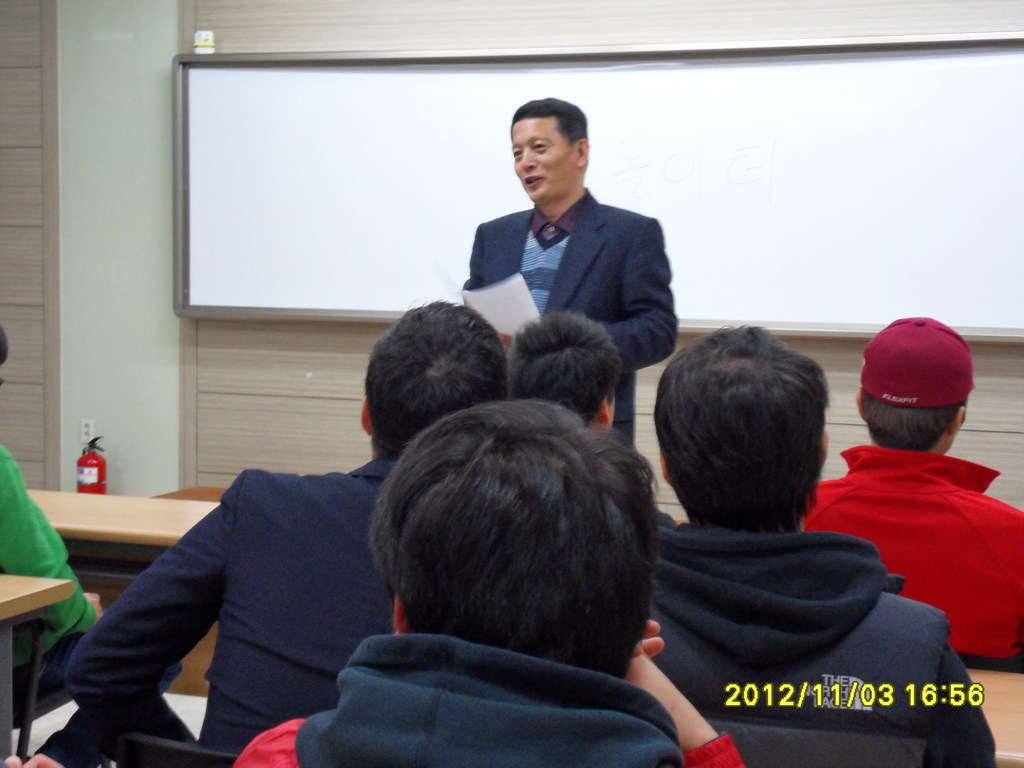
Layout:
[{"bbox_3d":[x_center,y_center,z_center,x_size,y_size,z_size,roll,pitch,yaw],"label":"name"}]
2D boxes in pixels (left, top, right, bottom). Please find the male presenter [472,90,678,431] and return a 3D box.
[{"bbox_3d":[0.125,0.190,4.170,0.550,1.700,0.420,3,5,23],"label":"male presenter"}]

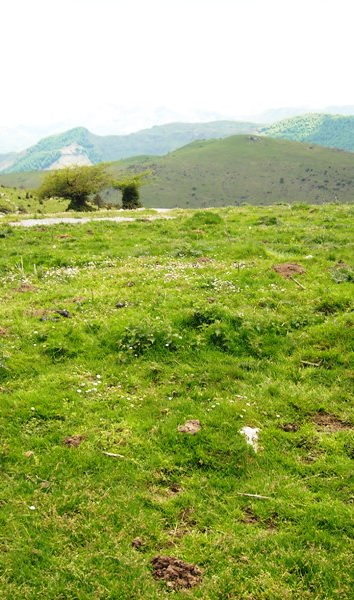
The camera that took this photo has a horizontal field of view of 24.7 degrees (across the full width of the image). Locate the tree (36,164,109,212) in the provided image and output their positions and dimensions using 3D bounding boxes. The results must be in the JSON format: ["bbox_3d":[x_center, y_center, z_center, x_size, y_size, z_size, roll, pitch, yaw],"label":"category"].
[{"bbox_3d":[-6.650,-7.230,52.000,4.650,3.000,4.200,0,10,0],"label":"tree"}]

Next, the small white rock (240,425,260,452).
[{"bbox_3d":[0.432,0.832,4.820,0.120,0.110,0.130,0,10,0],"label":"small white rock"}]

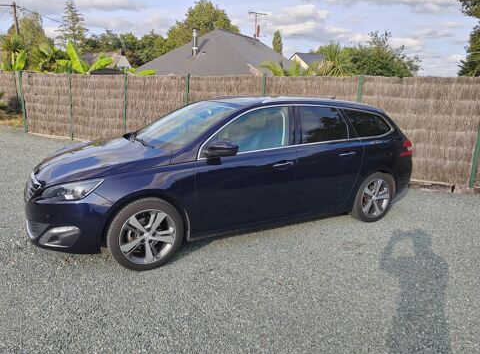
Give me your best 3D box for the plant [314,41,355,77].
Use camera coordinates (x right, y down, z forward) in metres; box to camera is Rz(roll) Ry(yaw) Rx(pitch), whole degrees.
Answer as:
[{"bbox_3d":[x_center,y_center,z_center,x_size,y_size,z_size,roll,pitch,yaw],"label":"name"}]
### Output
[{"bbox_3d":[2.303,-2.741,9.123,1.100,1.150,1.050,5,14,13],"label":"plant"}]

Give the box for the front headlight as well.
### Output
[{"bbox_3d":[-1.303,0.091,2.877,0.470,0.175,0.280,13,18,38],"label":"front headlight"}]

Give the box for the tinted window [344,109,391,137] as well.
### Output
[{"bbox_3d":[1.491,-0.609,4.302,0.685,0.331,0.060,-6,-12,-30],"label":"tinted window"}]

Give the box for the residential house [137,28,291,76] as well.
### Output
[{"bbox_3d":[-0.159,-7.093,25.911,7.416,5.259,12.669,8,14,23],"label":"residential house"}]

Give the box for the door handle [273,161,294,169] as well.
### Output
[{"bbox_3d":[0.410,-0.112,3.565,0.235,0.045,0.050,-6,15,-30],"label":"door handle"}]

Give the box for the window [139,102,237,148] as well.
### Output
[{"bbox_3d":[-0.682,-0.580,3.894,0.920,0.180,1.340,-37,29,-18],"label":"window"}]

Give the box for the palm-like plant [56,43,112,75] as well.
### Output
[{"bbox_3d":[-4.578,-2.630,11.279,1.850,2.753,1.600,-3,14,-21],"label":"palm-like plant"}]

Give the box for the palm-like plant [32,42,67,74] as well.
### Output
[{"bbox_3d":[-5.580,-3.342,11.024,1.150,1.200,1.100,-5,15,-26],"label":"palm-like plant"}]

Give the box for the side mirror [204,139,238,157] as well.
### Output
[{"bbox_3d":[-0.168,-0.251,3.166,0.170,0.140,0.230,-6,16,-30],"label":"side mirror"}]

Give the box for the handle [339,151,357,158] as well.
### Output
[{"bbox_3d":[1.141,-0.248,4.003,0.240,0.040,0.055,-6,16,-30],"label":"handle"}]

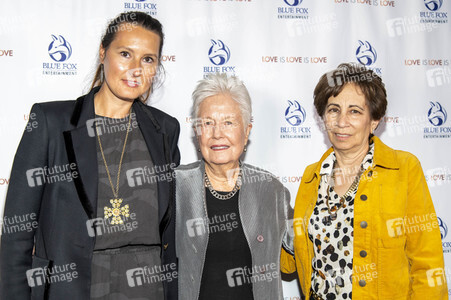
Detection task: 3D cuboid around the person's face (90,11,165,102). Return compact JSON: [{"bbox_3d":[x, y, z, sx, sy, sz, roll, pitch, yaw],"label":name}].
[{"bbox_3d":[-0.267,-0.252,1.890,0.180,0.260,0.215,9,-2,-18],"label":"person's face"}]

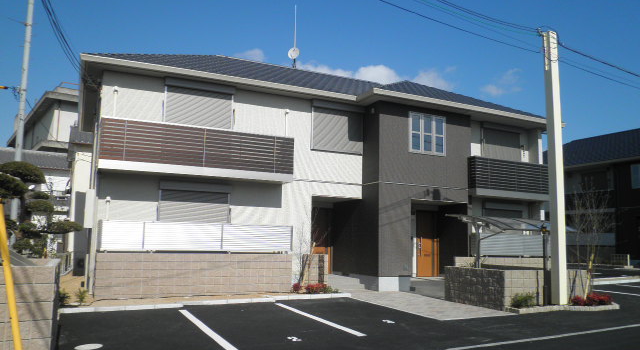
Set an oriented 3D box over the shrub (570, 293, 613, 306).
[{"bbox_3d":[6.659,3.076,11.820,0.970,0.250,0.400,5,-8,-26],"label":"shrub"}]

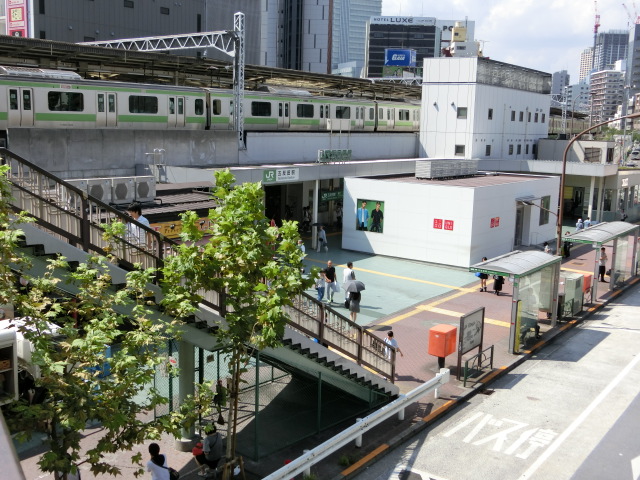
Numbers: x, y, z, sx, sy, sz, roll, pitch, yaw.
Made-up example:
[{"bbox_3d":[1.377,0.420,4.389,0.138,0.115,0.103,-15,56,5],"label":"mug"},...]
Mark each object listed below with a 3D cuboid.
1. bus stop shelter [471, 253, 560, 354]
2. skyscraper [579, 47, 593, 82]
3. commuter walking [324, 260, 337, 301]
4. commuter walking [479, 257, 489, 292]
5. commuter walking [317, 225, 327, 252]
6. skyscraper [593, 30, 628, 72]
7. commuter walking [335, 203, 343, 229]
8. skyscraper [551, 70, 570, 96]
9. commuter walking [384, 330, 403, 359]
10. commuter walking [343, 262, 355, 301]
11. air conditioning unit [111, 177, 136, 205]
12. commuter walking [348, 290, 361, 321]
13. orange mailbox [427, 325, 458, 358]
[{"bbox_3d":[6.967,2.010,25.618,1.750,2.710,4.500,8,11,35],"label":"bus stop shelter"},{"bbox_3d":[422.947,-238.026,1139.478,24.000,120.972,24.000,-5,11,-36],"label":"skyscraper"},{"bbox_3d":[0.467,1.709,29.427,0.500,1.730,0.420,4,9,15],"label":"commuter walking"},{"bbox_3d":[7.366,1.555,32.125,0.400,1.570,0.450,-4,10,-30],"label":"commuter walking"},{"bbox_3d":[0.152,-0.062,40.814,0.520,1.540,0.460,-2,10,-21],"label":"commuter walking"},{"bbox_3d":[361.630,-198.169,894.064,32.000,115.693,29.000,1,9,-2],"label":"skyscraper"},{"bbox_3d":[1.260,-1.538,47.800,0.500,1.750,0.420,3,9,9],"label":"commuter walking"},{"bbox_3d":[177.196,-99.159,535.249,11.500,50.600,12.000,8,11,34],"label":"skyscraper"},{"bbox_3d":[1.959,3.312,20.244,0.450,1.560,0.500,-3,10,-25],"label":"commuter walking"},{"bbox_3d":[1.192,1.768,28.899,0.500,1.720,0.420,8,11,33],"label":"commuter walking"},{"bbox_3d":[-7.189,-1.780,26.104,0.350,0.890,0.950,8,11,36],"label":"air conditioning unit"},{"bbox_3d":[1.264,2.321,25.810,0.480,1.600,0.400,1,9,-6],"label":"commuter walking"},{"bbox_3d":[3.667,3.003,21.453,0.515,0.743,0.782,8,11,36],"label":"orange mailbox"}]

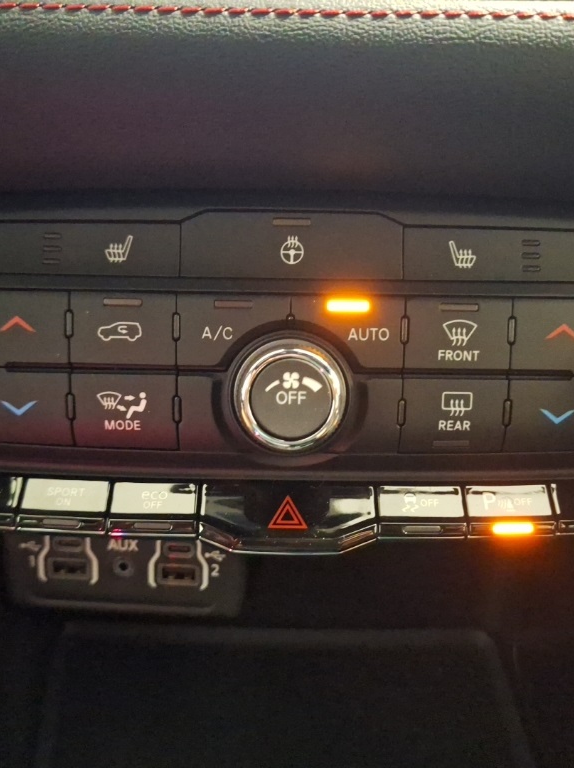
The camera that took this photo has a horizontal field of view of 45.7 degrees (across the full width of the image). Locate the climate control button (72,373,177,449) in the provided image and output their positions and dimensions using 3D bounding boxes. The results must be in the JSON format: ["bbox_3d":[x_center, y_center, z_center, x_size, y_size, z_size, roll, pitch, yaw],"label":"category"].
[{"bbox_3d":[-0.051,0.008,0.216,0.033,0.024,0.010,1,9,0],"label":"climate control button"}]

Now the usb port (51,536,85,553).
[{"bbox_3d":[-0.083,0.059,0.262,0.013,0.007,0.010,1,15,0],"label":"usb port"}]

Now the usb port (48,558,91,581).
[{"bbox_3d":[-0.082,0.070,0.262,0.016,0.009,0.008,1,2,3],"label":"usb port"}]

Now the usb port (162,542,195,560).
[{"bbox_3d":[-0.041,0.063,0.262,0.013,0.007,0.007,1,2,3],"label":"usb port"}]

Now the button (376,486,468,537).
[{"bbox_3d":[0.043,0.041,0.216,0.028,0.016,0.010,1,-9,-2],"label":"button"}]

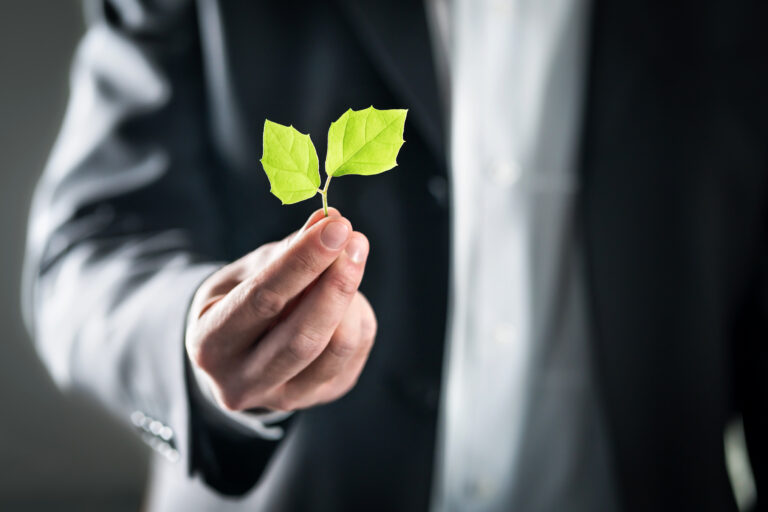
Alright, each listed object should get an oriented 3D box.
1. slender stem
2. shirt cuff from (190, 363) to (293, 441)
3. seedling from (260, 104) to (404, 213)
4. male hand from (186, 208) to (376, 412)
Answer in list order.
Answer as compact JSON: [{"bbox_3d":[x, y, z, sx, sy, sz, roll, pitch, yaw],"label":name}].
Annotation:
[{"bbox_3d":[-0.026,-0.027,0.824,0.005,0.020,0.004,0,0,0],"label":"slender stem"},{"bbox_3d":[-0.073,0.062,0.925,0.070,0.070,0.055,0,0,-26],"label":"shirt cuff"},{"bbox_3d":[-0.023,-0.043,0.822,0.066,0.051,0.022,0,0,-3],"label":"seedling"},{"bbox_3d":[-0.052,0.026,0.858,0.083,0.098,0.115,0,0,-26],"label":"male hand"}]

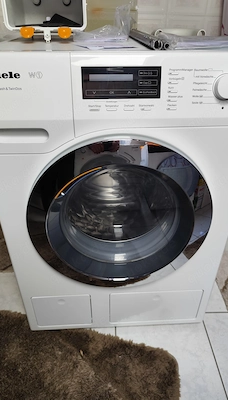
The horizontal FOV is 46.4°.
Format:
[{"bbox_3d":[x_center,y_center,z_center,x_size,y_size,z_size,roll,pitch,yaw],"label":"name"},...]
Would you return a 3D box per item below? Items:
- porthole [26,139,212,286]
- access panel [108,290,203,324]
[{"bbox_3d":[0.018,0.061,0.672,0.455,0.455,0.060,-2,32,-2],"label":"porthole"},{"bbox_3d":[0.135,0.352,0.881,0.298,0.153,0.015,-2,32,-2],"label":"access panel"}]

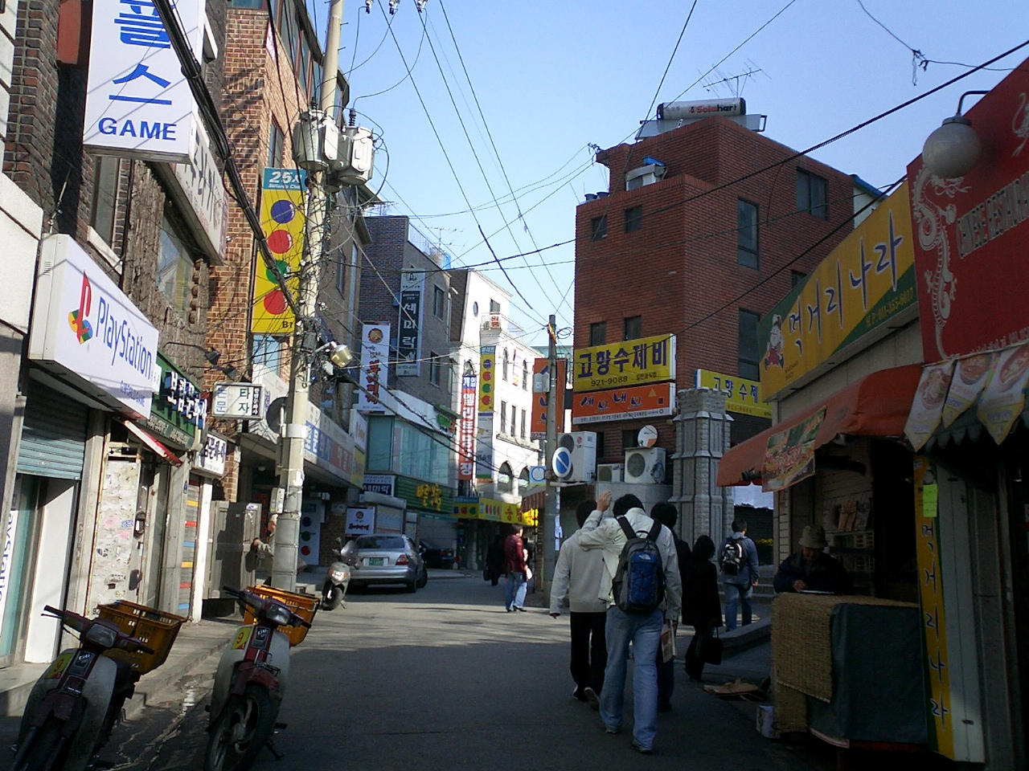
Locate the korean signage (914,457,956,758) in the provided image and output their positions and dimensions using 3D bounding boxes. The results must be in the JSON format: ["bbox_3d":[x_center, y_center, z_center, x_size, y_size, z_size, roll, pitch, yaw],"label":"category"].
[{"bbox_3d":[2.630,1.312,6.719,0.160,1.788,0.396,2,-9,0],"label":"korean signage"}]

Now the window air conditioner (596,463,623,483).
[{"bbox_3d":[2.166,1.983,24.592,0.555,0.439,0.240,-6,-12,39],"label":"window air conditioner"}]

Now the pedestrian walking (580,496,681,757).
[{"bbox_3d":[0.822,1.627,7.840,0.680,1.750,0.660,2,-9,-2],"label":"pedestrian walking"}]

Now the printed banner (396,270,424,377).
[{"bbox_3d":[-3.715,-2.221,39.649,0.818,3.869,0.300,1,-9,8],"label":"printed banner"}]

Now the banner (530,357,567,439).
[{"bbox_3d":[0.814,0.331,25.899,0.739,1.908,0.200,1,-9,8],"label":"banner"}]

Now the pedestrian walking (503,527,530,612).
[{"bbox_3d":[0.062,3.538,21.434,0.440,1.680,0.460,6,-10,-25],"label":"pedestrian walking"}]

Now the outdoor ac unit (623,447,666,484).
[{"bbox_3d":[2.799,1.724,23.713,0.350,0.770,0.870,12,-15,-42],"label":"outdoor ac unit"}]

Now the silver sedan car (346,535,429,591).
[{"bbox_3d":[-3.427,4.850,29.910,1.760,1.430,4.550,2,-9,1],"label":"silver sedan car"}]

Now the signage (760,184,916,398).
[{"bbox_3d":[2.782,-0.625,9.584,0.240,0.878,4.603,2,-9,0],"label":"signage"}]

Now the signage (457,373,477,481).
[{"bbox_3d":[-1.939,1.692,44.961,0.630,4.320,0.200,0,-11,8],"label":"signage"}]

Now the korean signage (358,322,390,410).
[{"bbox_3d":[-4.163,-0.513,32.642,0.800,2.630,0.220,1,-11,7],"label":"korean signage"}]

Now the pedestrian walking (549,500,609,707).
[{"bbox_3d":[0.584,1.885,9.570,0.560,1.730,0.450,2,-11,-2],"label":"pedestrian walking"}]

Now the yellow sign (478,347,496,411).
[{"bbox_3d":[-1.122,-0.262,46.622,0.645,2.802,0.250,0,-9,12],"label":"yellow sign"}]

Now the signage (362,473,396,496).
[{"bbox_3d":[-4.583,3.353,36.995,1.200,0.860,0.200,-1,-11,14],"label":"signage"}]

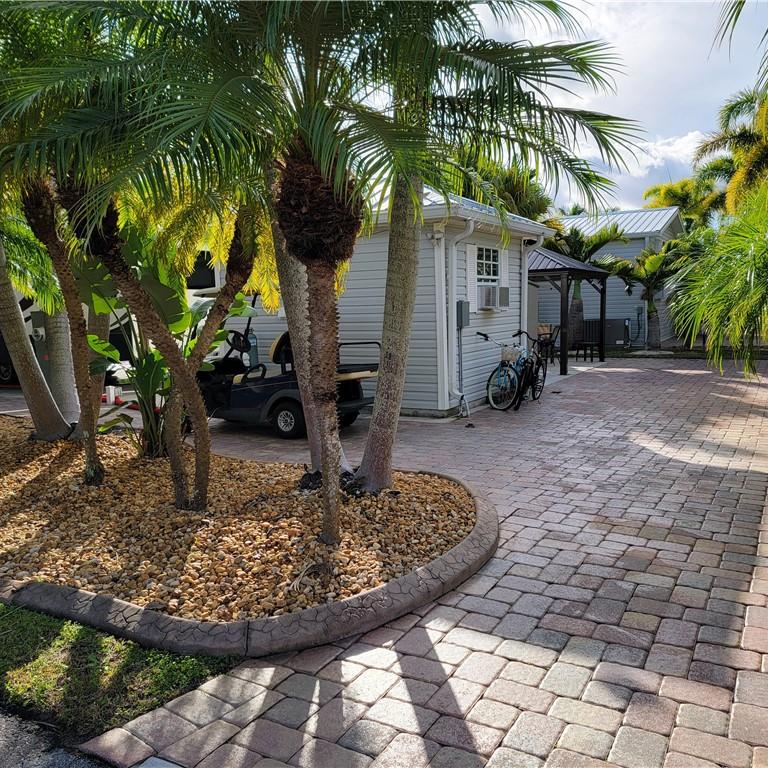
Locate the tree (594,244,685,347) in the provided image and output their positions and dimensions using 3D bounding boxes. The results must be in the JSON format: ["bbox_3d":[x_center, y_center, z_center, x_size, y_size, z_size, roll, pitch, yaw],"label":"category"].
[{"bbox_3d":[7.972,-2.626,21.400,2.700,3.100,2.600,2,7,30],"label":"tree"}]

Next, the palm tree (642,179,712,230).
[{"bbox_3d":[12.111,-5.123,29.000,3.400,6.400,3.400,2,7,30],"label":"palm tree"}]

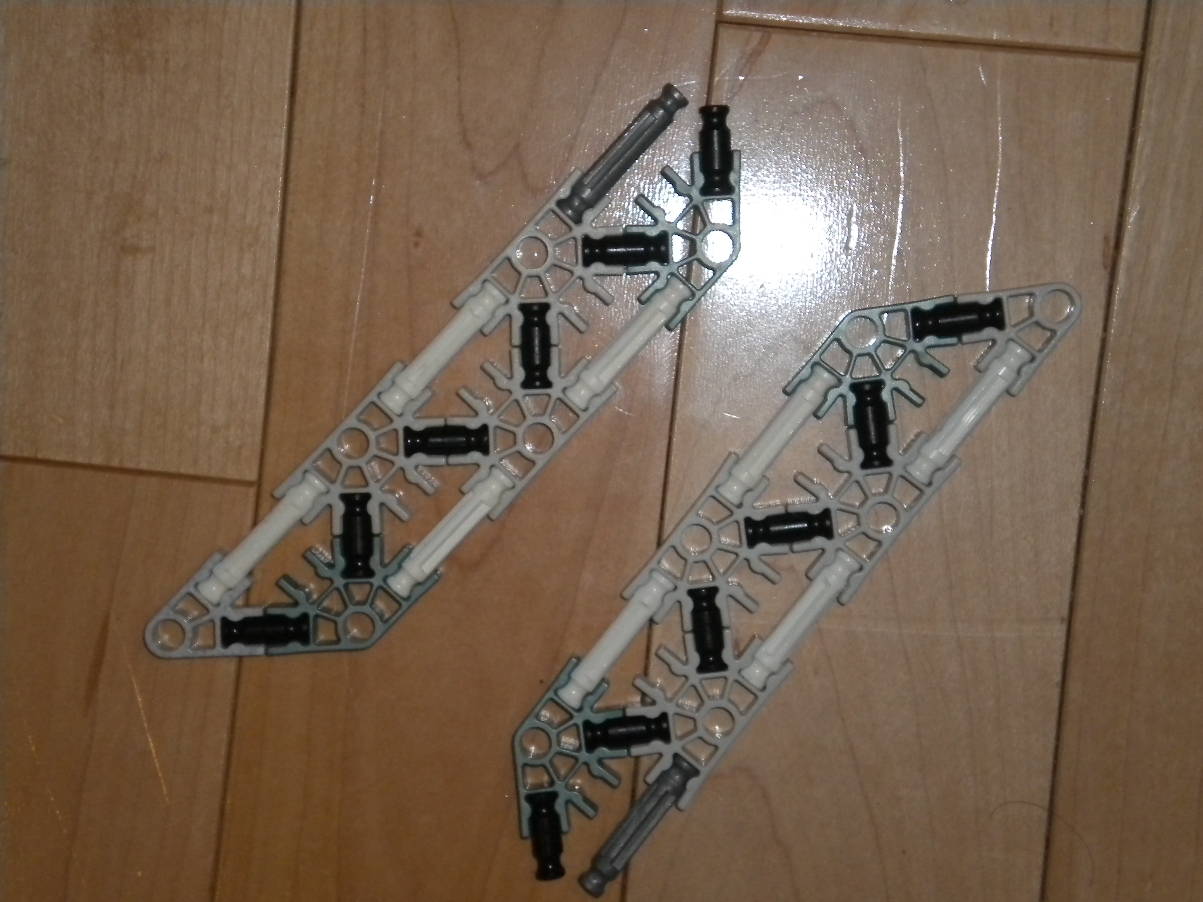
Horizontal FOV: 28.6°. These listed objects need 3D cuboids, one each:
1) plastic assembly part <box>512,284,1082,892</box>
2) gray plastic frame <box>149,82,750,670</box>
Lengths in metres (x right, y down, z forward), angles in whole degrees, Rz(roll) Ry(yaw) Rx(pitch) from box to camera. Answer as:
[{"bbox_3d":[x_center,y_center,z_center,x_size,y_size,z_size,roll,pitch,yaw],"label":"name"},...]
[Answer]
[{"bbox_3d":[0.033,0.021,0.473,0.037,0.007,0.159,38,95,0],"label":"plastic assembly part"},{"bbox_3d":[-0.026,-0.007,0.474,0.036,0.007,0.159,44,95,-1],"label":"gray plastic frame"}]

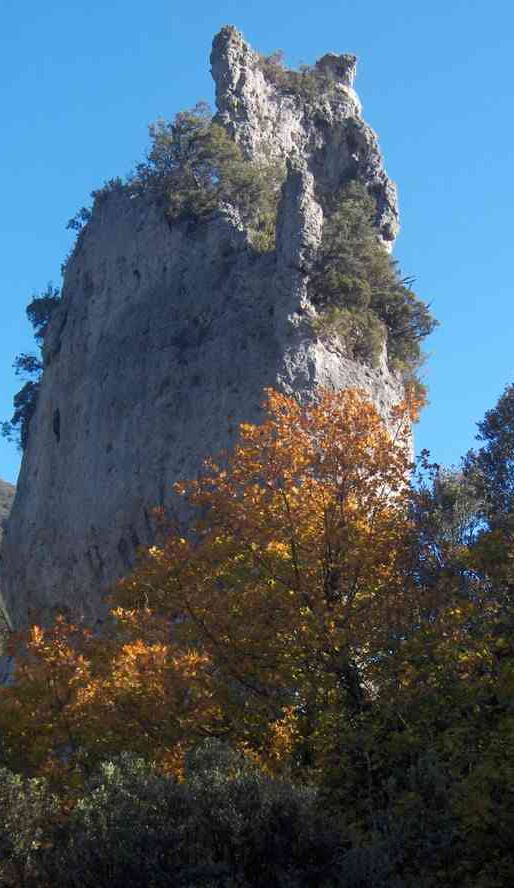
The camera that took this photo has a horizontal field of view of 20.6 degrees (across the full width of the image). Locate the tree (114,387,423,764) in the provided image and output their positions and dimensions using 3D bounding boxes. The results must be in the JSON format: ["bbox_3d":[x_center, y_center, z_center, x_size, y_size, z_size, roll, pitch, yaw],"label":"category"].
[{"bbox_3d":[0.194,2.819,27.000,5.445,6.957,5.200,0,-12,0],"label":"tree"}]

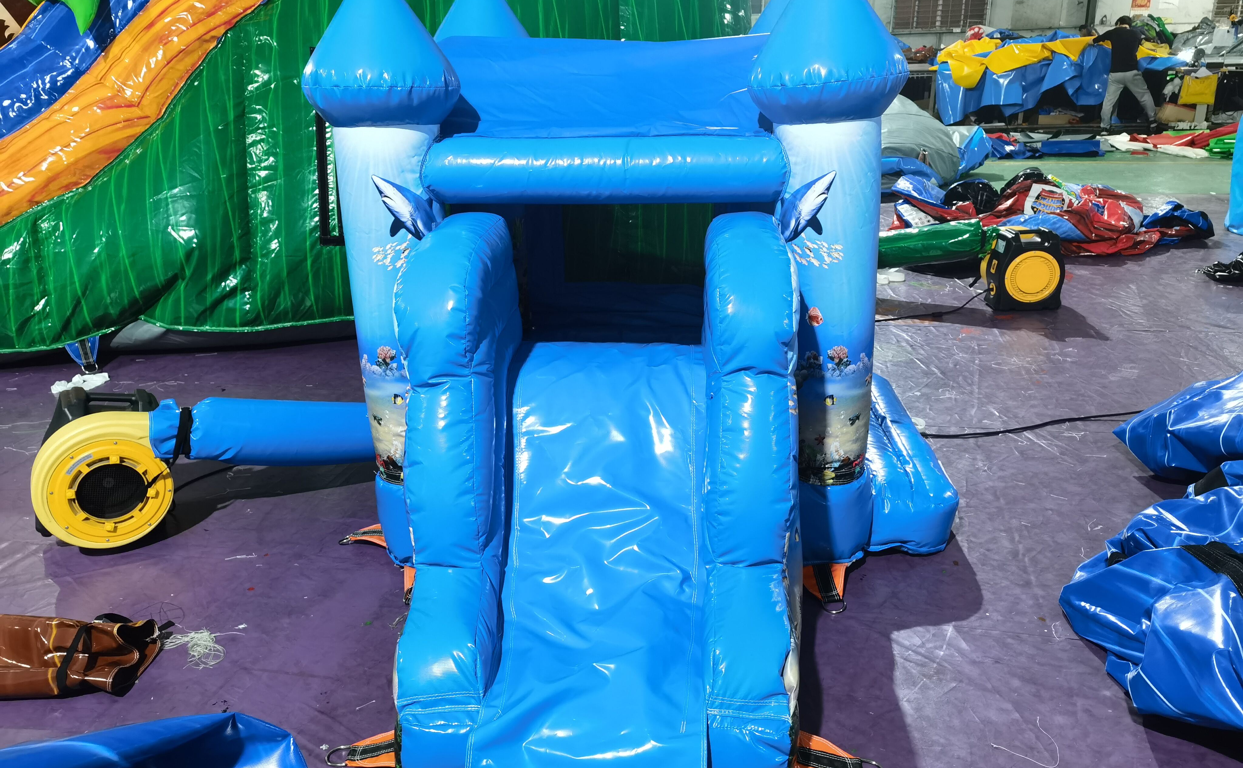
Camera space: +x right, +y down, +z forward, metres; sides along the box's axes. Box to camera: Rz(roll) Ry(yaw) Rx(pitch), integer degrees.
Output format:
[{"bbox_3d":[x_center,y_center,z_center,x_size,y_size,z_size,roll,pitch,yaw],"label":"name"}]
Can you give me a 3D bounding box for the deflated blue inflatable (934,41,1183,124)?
[{"bbox_3d":[6.181,-4.274,13.699,3.450,1.133,1.339,1,19,5],"label":"deflated blue inflatable"}]

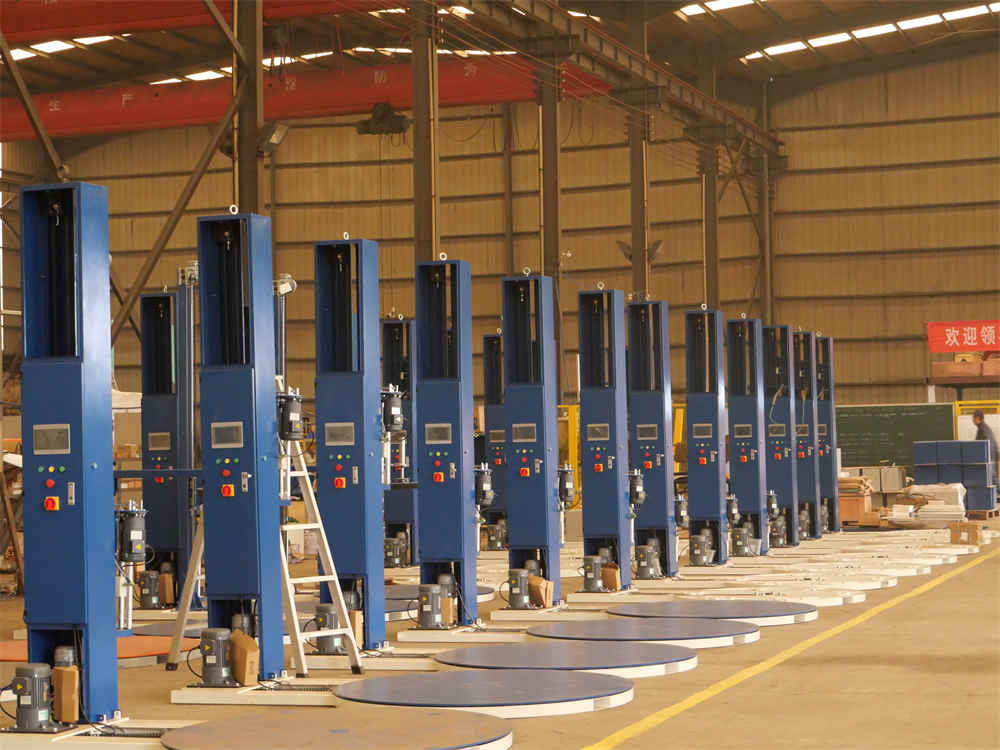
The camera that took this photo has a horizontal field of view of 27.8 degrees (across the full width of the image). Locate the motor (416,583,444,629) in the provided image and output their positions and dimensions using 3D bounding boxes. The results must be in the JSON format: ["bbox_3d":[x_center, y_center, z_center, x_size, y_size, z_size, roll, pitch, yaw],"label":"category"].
[{"bbox_3d":[-0.511,1.688,14.751,0.165,0.315,0.185,-2,-2,22],"label":"motor"}]

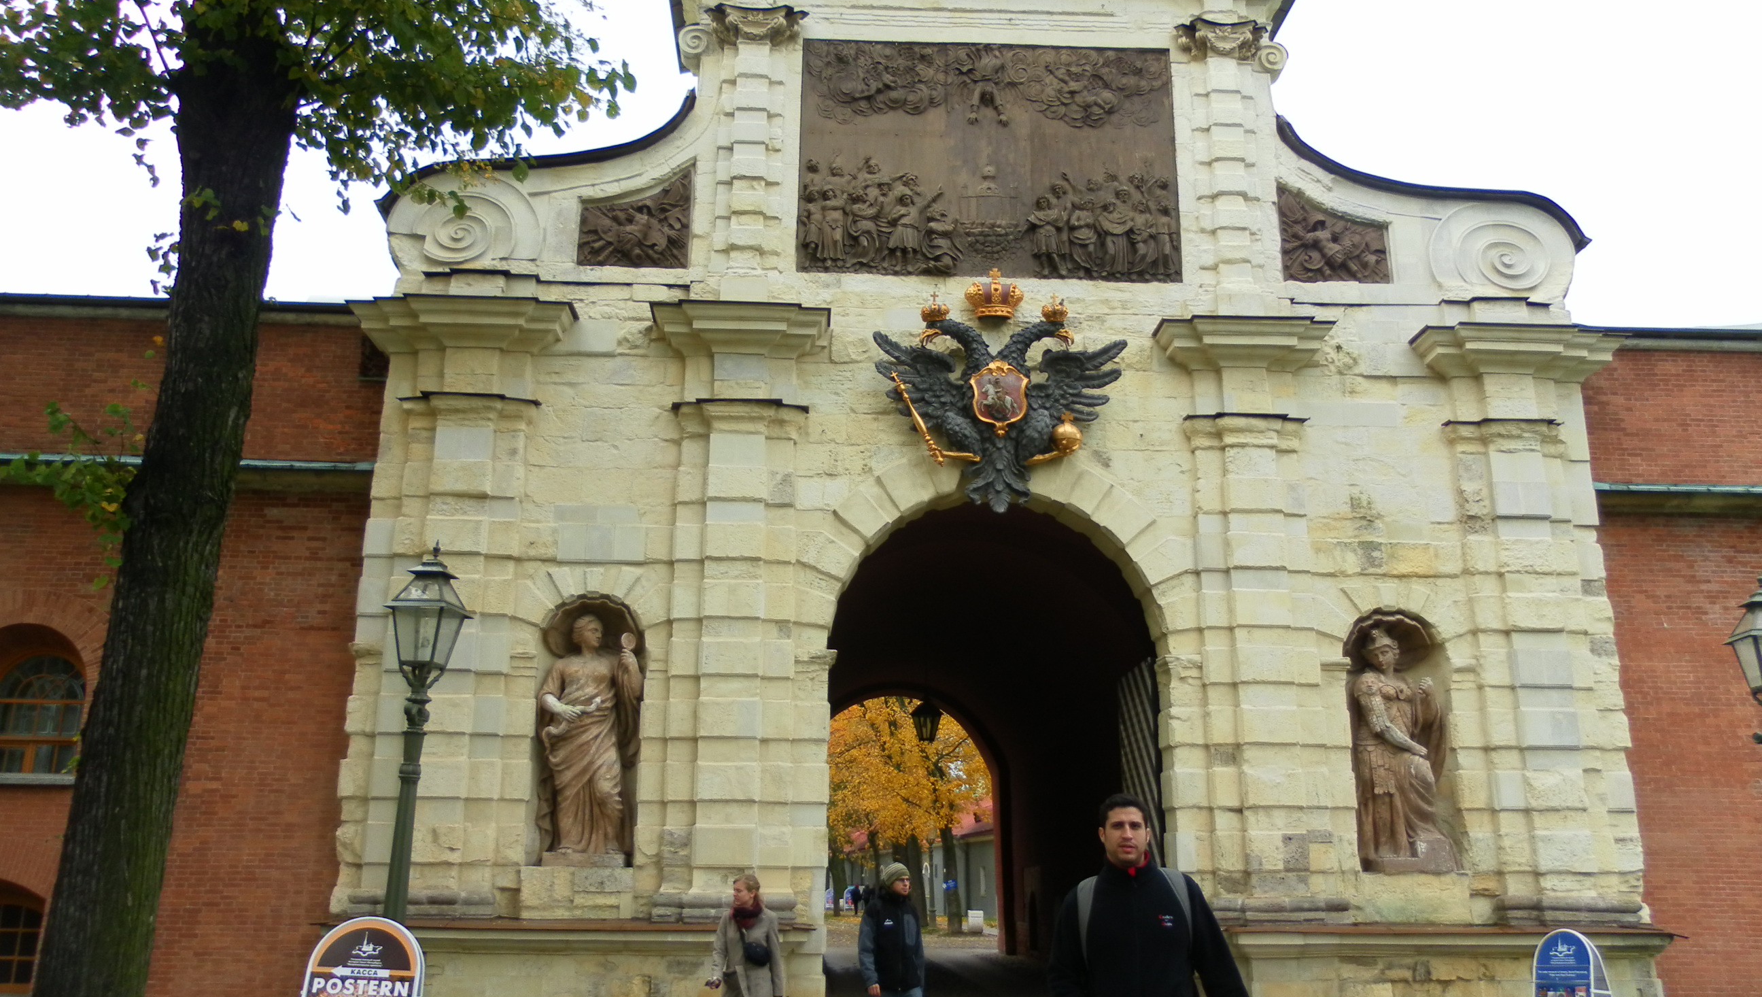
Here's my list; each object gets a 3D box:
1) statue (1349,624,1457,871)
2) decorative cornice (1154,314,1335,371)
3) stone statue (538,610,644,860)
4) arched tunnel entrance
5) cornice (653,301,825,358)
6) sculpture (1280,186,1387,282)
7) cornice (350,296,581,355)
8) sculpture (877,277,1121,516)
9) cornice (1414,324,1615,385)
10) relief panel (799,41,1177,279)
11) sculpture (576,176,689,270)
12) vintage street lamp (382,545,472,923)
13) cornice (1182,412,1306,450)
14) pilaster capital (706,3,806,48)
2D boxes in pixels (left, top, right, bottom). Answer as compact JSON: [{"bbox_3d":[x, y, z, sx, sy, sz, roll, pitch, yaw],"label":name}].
[{"bbox_3d":[6.871,3.252,19.018,1.470,3.450,0.900,1,-15,-3],"label":"statue"},{"bbox_3d":[4.938,-2.050,19.221,2.350,0.570,0.750,1,-15,-2],"label":"decorative cornice"},{"bbox_3d":[-3.669,2.964,18.154,1.340,3.350,0.770,1,-15,-2],"label":"stone statue"},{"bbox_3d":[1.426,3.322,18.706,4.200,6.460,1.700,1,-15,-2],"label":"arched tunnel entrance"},{"bbox_3d":[-1.851,-2.183,18.927,2.357,0.570,0.750,1,-15,-2],"label":"cornice"},{"bbox_3d":[6.566,-3.817,20.615,1.600,1.420,0.270,1,-15,-3],"label":"sculpture"},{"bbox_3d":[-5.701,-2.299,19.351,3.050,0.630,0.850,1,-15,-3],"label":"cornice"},{"bbox_3d":[1.604,-1.433,19.520,3.400,3.350,0.650,1,-15,-3],"label":"sculpture"},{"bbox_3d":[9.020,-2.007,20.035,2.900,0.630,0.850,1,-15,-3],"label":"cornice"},{"bbox_3d":[1.573,-4.943,20.603,5.450,3.720,0.300,1,-15,-3],"label":"relief panel"},{"bbox_3d":[-3.390,-3.862,19.669,1.540,1.450,0.220,1,-15,-2],"label":"sculpture"},{"bbox_3d":[-3.579,2.375,10.815,0.480,4.170,0.480,-1,-15,5],"label":"vintage street lamp"},{"bbox_3d":[5.114,-0.873,19.585,1.720,0.500,0.520,1,-15,-3],"label":"cornice"},{"bbox_3d":[-1.755,-6.614,20.143,1.460,0.540,0.550,1,-15,-2],"label":"pilaster capital"}]

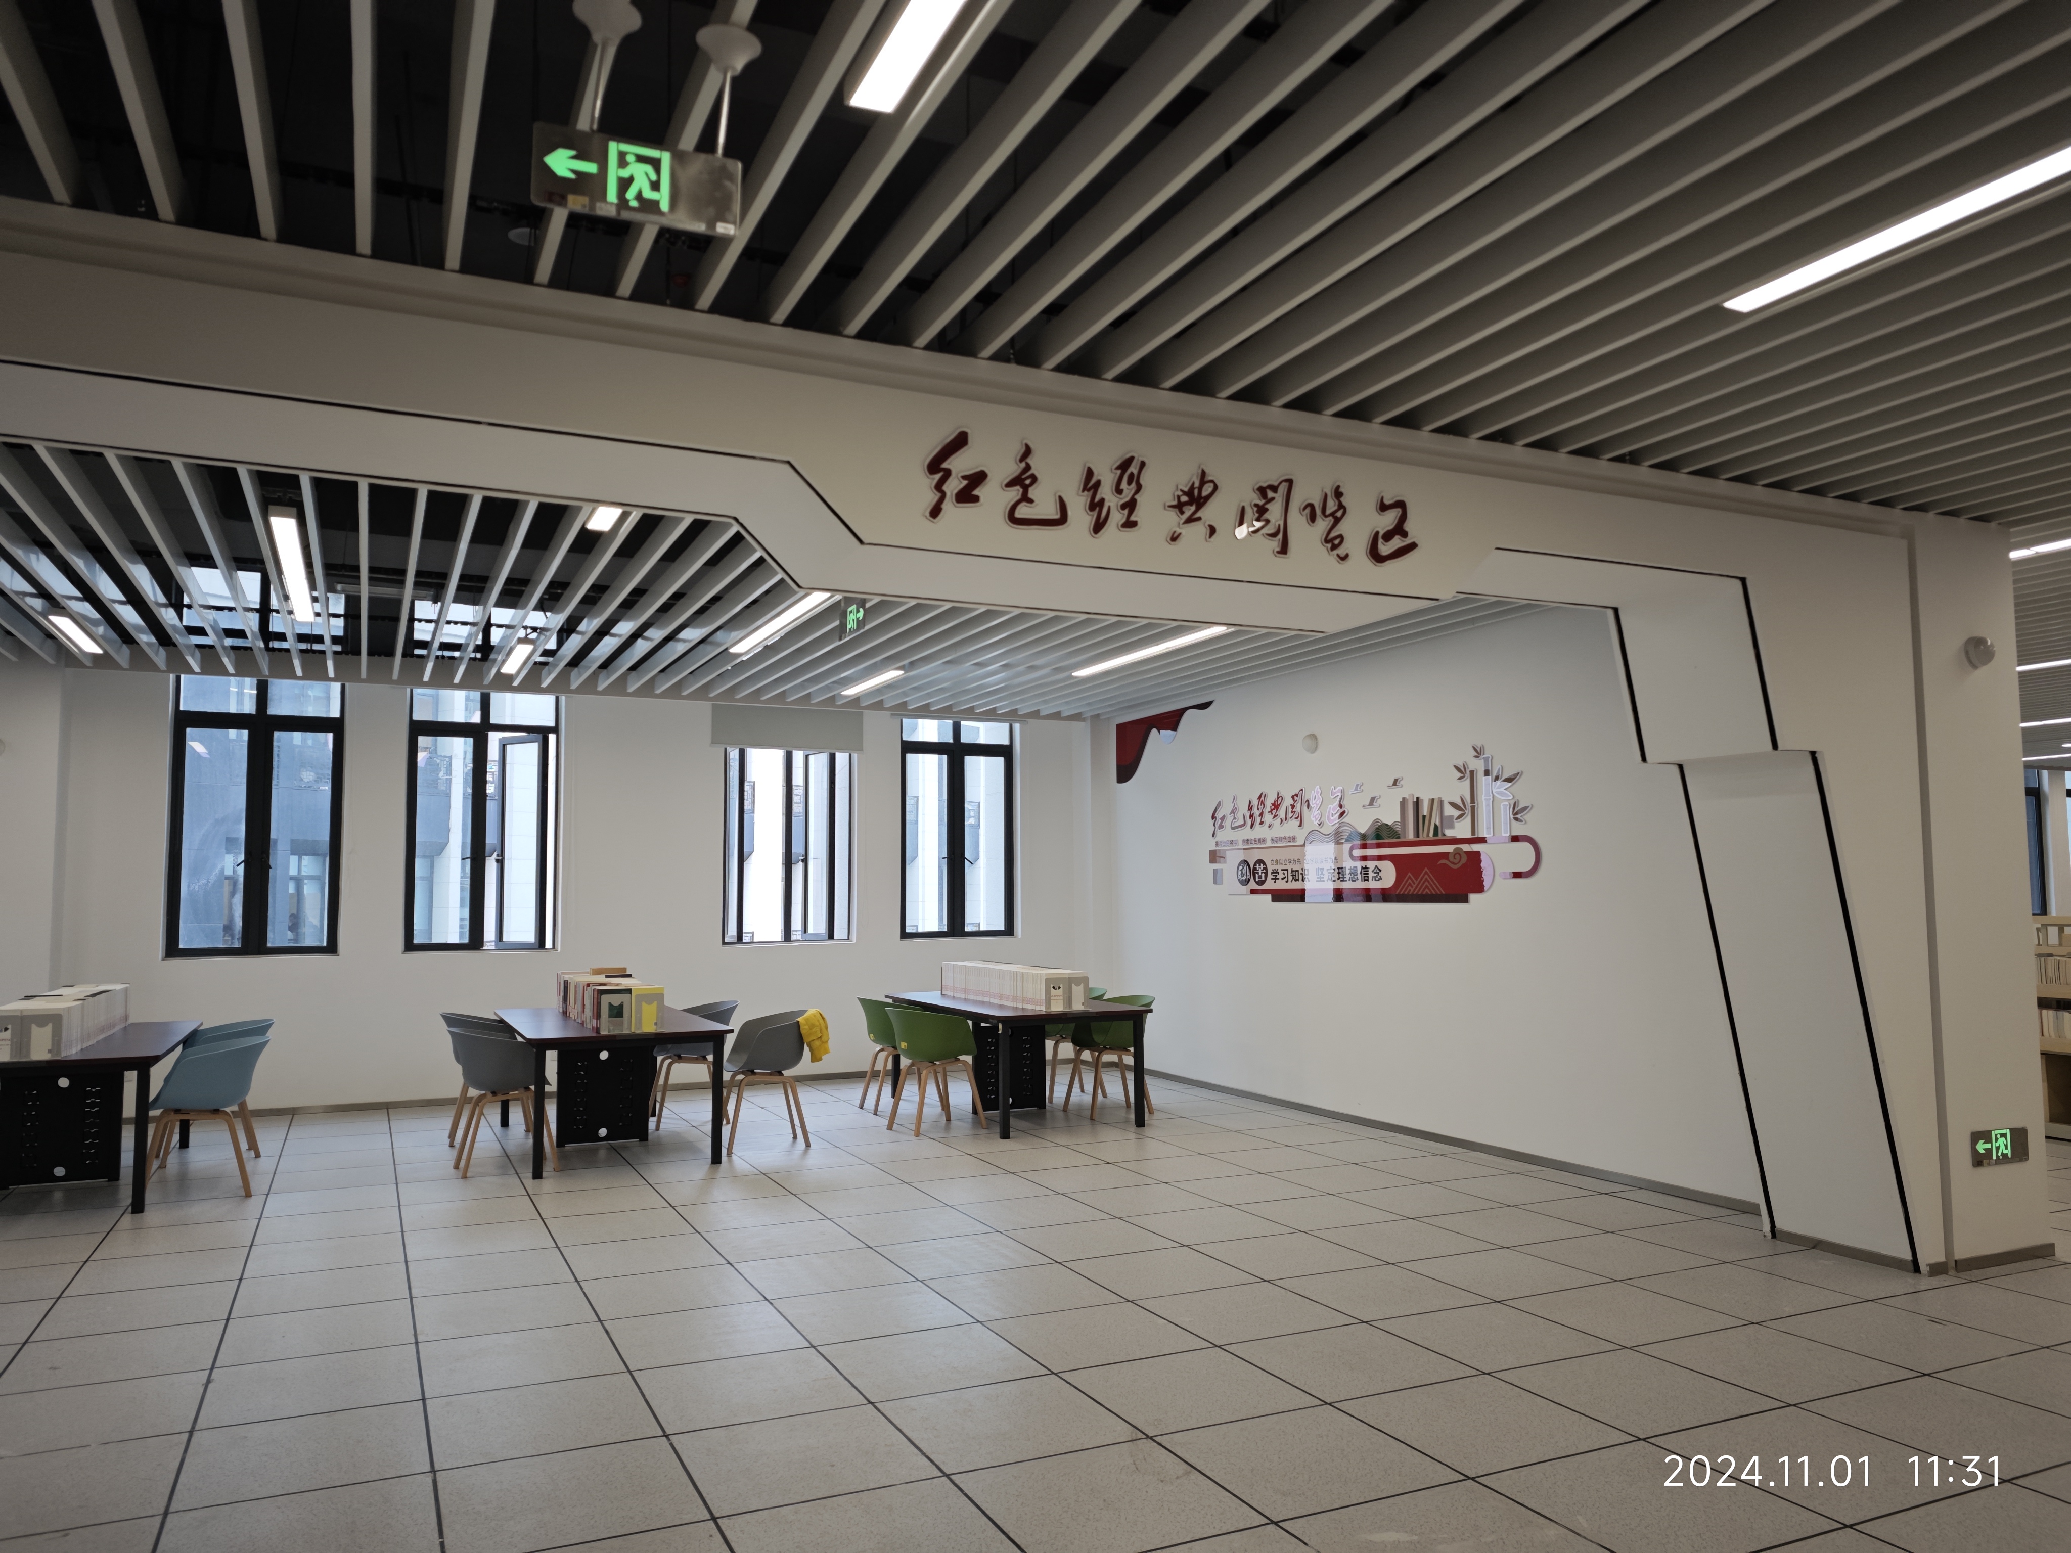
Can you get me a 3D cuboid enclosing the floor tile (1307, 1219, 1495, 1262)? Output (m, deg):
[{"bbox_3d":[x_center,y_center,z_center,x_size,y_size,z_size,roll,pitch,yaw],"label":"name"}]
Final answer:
[{"bbox_3d":[1.615,2.048,6.046,0.600,0.020,0.600,2,-6,-25],"label":"floor tile"}]

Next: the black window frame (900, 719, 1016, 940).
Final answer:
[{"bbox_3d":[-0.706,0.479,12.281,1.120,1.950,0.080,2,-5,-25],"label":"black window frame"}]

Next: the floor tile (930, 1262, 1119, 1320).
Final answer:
[{"bbox_3d":[-0.047,1.977,5.258,0.600,0.020,0.600,2,-6,-25],"label":"floor tile"}]

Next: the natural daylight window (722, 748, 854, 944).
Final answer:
[{"bbox_3d":[-2.125,0.563,11.857,1.120,1.760,0.150,2,-6,-25],"label":"natural daylight window"}]

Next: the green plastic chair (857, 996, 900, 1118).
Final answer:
[{"bbox_3d":[-0.984,2.032,10.036,0.550,0.790,0.590,2,-6,-25],"label":"green plastic chair"}]

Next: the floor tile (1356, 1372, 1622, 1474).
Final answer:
[{"bbox_3d":[1.286,1.875,3.978,0.600,0.020,0.600,2,-5,-25],"label":"floor tile"}]

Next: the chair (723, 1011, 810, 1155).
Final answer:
[{"bbox_3d":[-1.659,1.866,8.473,0.543,0.795,0.573,2,-5,-25],"label":"chair"}]

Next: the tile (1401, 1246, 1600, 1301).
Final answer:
[{"bbox_3d":[1.865,1.992,5.489,0.600,0.020,0.600,2,-6,-25],"label":"tile"}]

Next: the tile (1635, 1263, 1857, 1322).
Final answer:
[{"bbox_3d":[2.676,1.954,5.216,0.585,0.020,0.585,2,-6,-25],"label":"tile"}]

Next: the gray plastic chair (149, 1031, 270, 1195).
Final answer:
[{"bbox_3d":[-4.326,1.780,7.187,0.560,0.790,0.580,2,-5,-25],"label":"gray plastic chair"}]

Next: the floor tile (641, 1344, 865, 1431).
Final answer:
[{"bbox_3d":[-0.881,1.876,4.201,0.600,0.020,0.600,2,-6,-25],"label":"floor tile"}]

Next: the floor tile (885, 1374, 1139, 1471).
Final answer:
[{"bbox_3d":[-0.089,1.884,4.014,0.600,0.020,0.600,2,-5,-25],"label":"floor tile"}]

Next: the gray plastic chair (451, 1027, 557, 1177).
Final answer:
[{"bbox_3d":[-3.021,1.825,7.795,0.560,0.790,0.580,2,-5,-25],"label":"gray plastic chair"}]

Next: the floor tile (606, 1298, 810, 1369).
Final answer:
[{"bbox_3d":[-1.142,1.923,4.747,0.585,0.020,0.585,2,-6,-25],"label":"floor tile"}]

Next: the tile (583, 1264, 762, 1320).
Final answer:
[{"bbox_3d":[-1.400,1.985,5.282,0.600,0.020,0.600,2,-6,-25],"label":"tile"}]

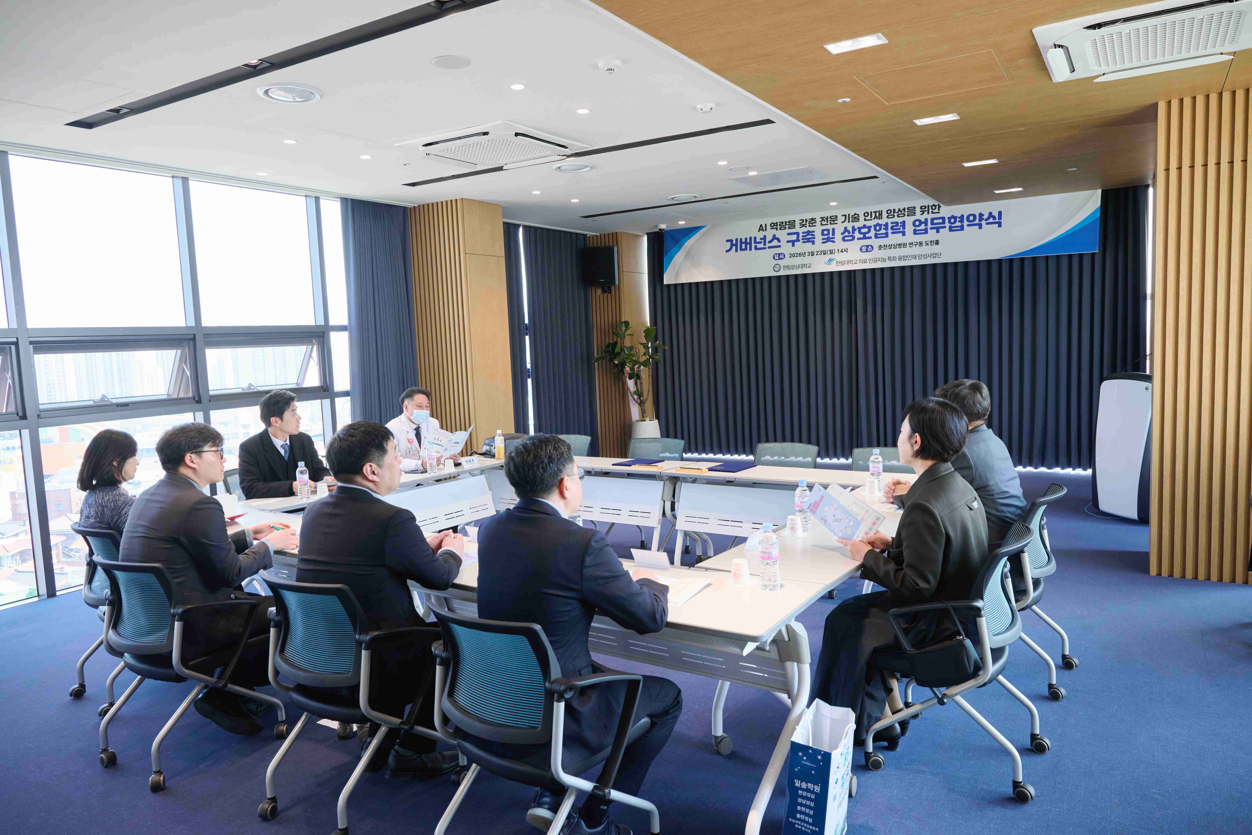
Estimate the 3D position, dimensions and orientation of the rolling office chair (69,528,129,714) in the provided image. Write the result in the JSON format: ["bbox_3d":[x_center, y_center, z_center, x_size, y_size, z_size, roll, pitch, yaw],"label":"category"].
[{"bbox_3d":[-2.275,0.869,3.894,0.590,0.840,0.560,2,7,38],"label":"rolling office chair"}]

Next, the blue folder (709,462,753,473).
[{"bbox_3d":[0.646,0.306,5.140,0.220,0.016,0.300,1,7,31],"label":"blue folder"}]

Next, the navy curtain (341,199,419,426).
[{"bbox_3d":[-2.231,-0.564,7.776,0.150,2.820,0.870,1,7,31],"label":"navy curtain"}]

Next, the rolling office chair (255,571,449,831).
[{"bbox_3d":[-0.948,0.914,2.869,0.590,0.840,0.560,1,7,34],"label":"rolling office chair"}]

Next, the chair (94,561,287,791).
[{"bbox_3d":[-1.748,0.909,3.262,0.590,0.840,0.560,1,7,32],"label":"chair"}]

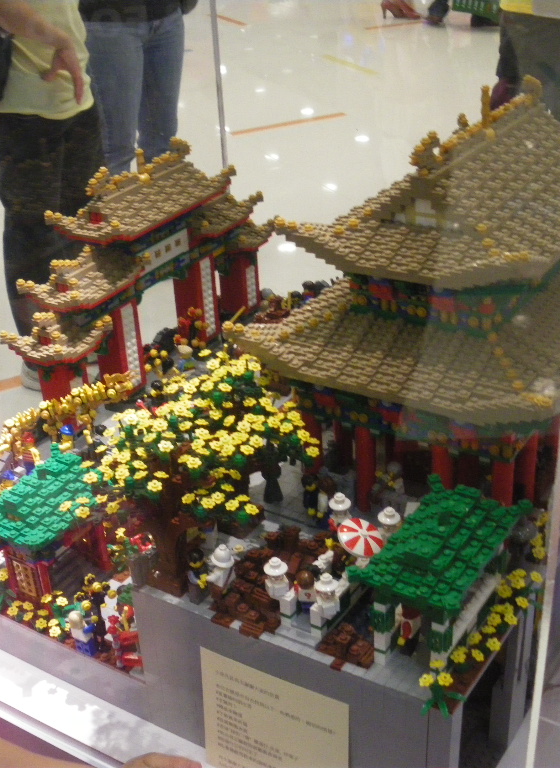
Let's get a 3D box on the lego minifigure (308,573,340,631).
[{"bbox_3d":[0.030,0.145,0.715,0.020,0.041,0.016,14,33,30],"label":"lego minifigure"}]

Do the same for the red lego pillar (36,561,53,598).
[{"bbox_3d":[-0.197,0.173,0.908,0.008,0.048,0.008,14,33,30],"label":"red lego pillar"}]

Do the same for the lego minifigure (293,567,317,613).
[{"bbox_3d":[0.018,0.144,0.732,0.020,0.038,0.015,14,33,30],"label":"lego minifigure"}]

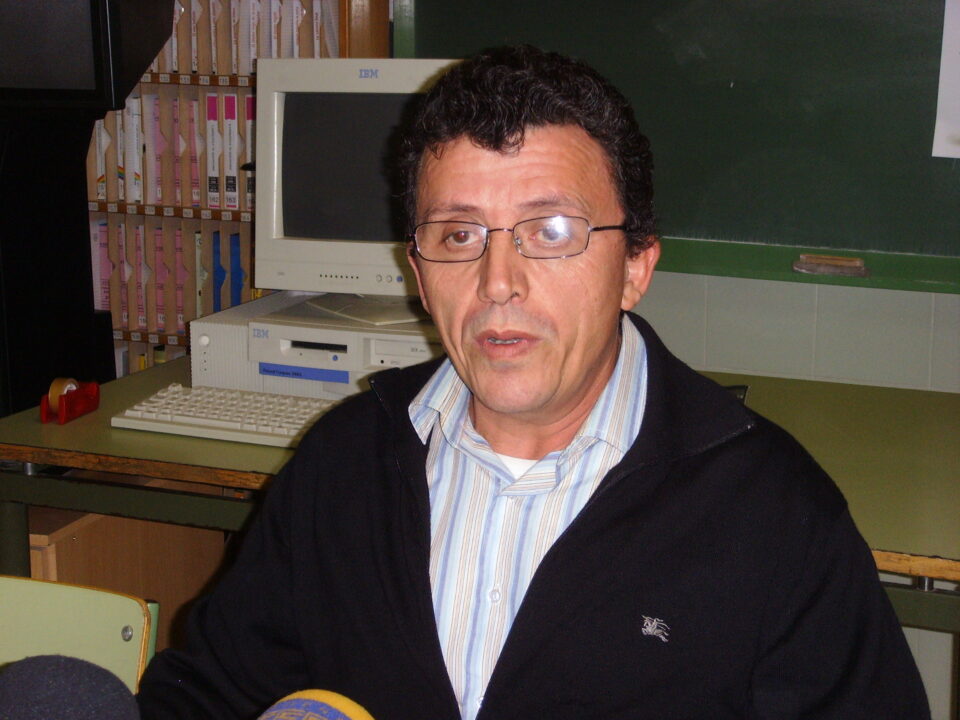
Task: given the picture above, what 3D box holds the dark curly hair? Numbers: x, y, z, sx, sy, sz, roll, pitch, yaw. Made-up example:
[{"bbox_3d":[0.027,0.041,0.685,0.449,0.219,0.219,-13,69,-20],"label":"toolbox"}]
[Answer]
[{"bbox_3d":[0.033,-0.140,1.446,0.190,0.185,0.215,2,7,11],"label":"dark curly hair"}]

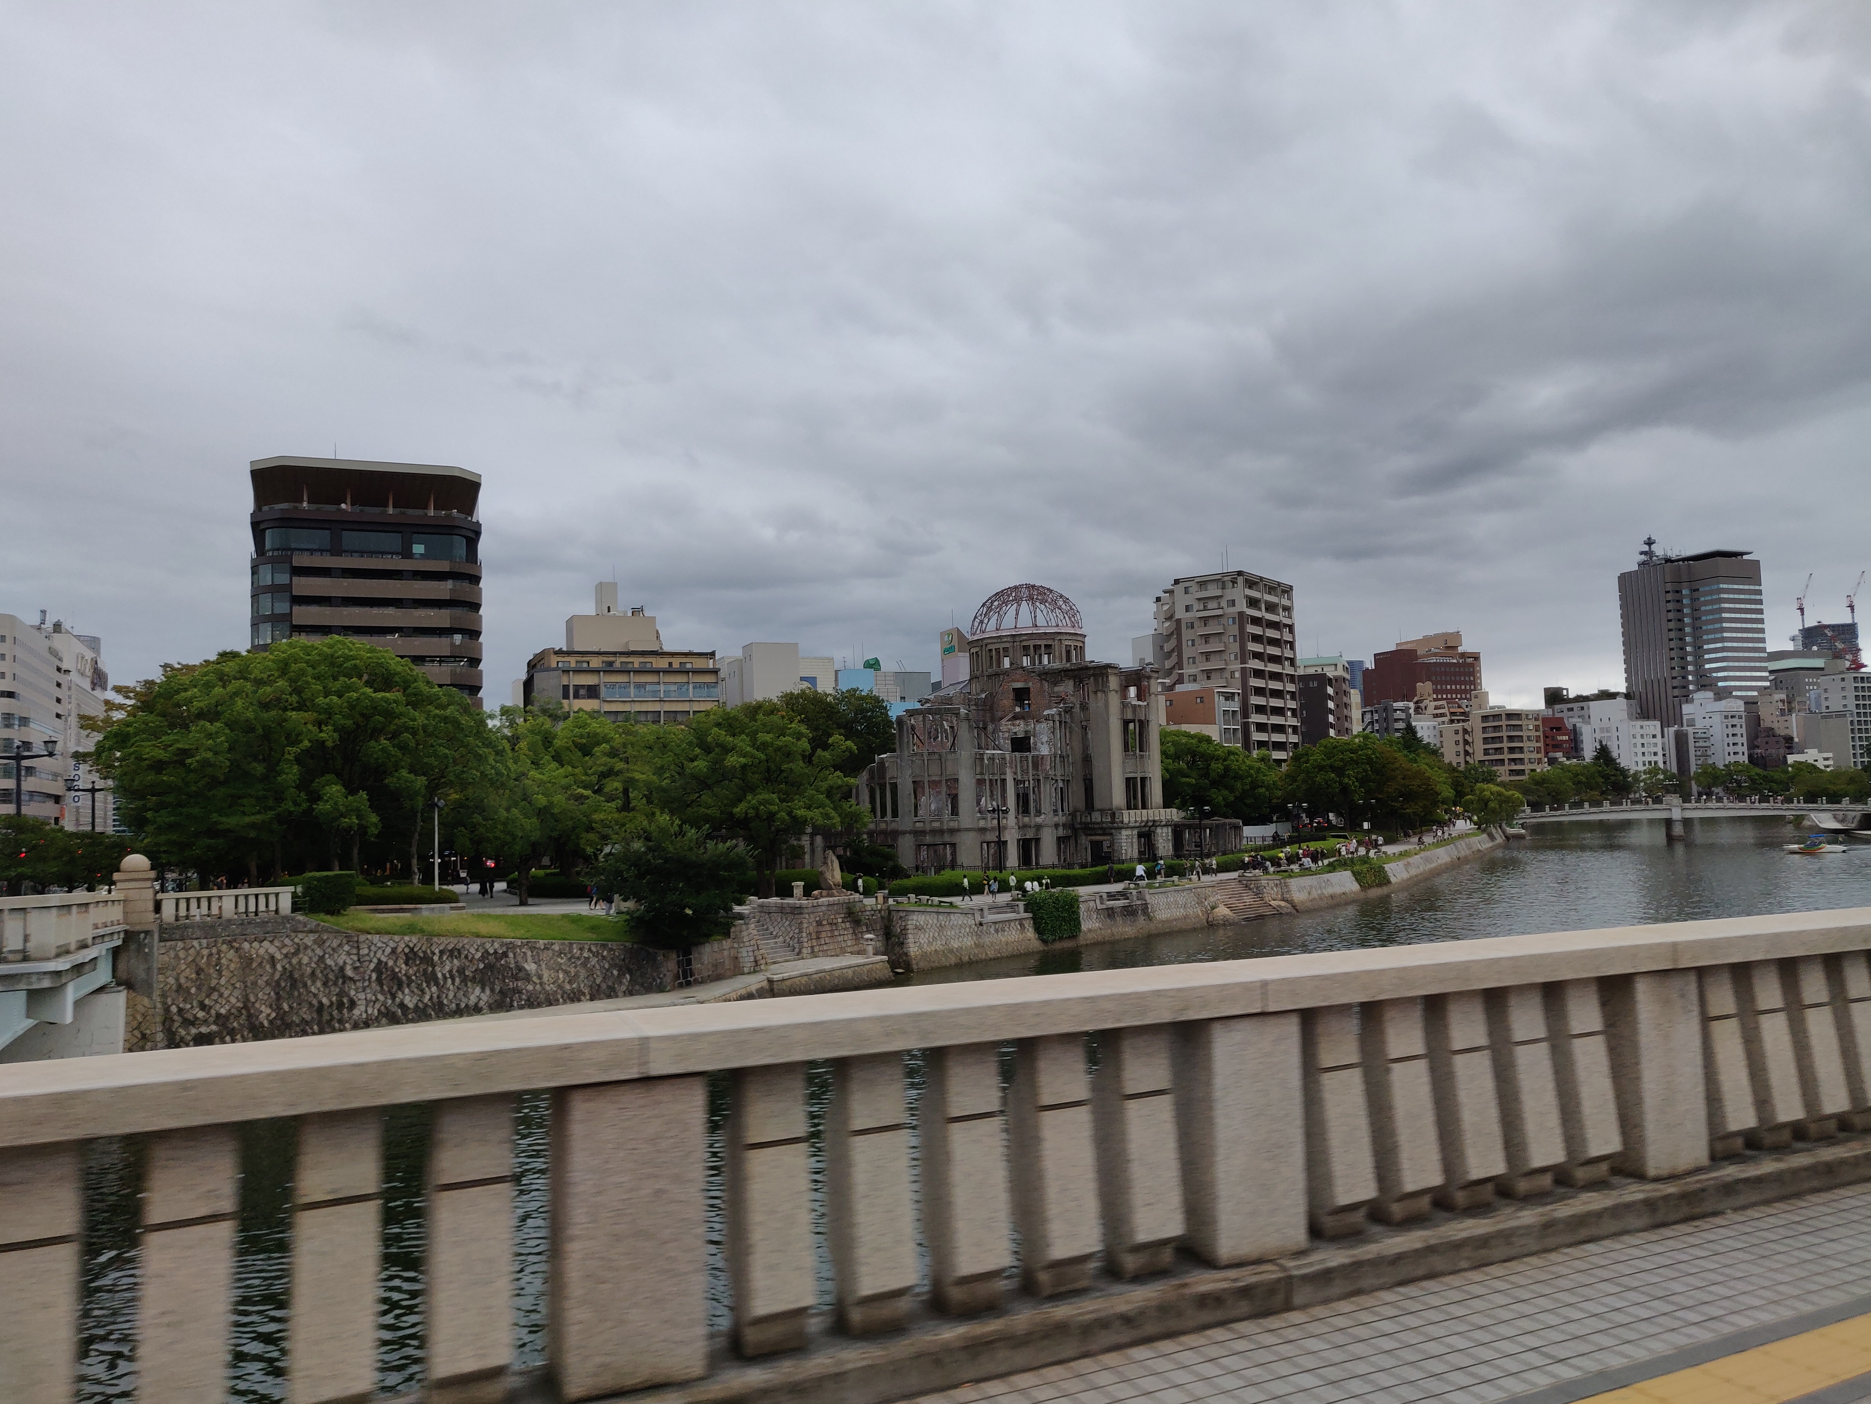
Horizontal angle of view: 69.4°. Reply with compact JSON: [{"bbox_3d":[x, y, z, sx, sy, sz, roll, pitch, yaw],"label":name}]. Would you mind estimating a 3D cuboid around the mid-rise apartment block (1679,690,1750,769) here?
[{"bbox_3d":[246.919,13.773,427.148,10.800,31.000,14.000,0,-4,-22],"label":"mid-rise apartment block"}]

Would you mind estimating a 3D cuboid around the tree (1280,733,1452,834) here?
[{"bbox_3d":[54.423,10.608,172.004,20.000,12.700,16.500,-3,-4,17],"label":"tree"}]

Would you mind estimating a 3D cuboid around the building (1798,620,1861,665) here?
[{"bbox_3d":[809.224,-2.672,1213.750,33.000,140.000,28.000,0,-4,-22],"label":"building"}]

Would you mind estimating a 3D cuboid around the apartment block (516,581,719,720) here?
[{"bbox_3d":[-43.831,2.938,185.204,24.000,38.200,20.000,0,-5,-21],"label":"apartment block"}]

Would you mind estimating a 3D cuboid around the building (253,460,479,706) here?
[{"bbox_3d":[-78.959,-3.182,186.562,27.000,51.500,33.000,0,-5,-24],"label":"building"}]

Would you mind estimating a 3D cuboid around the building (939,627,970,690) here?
[{"bbox_3d":[11.877,5.288,407.240,15.000,54.000,13.000,0,-4,-24],"label":"building"}]

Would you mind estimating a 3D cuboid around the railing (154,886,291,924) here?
[{"bbox_3d":[-25.227,7.213,47.933,4.500,1.000,0.400,0,-5,-25],"label":"railing"}]

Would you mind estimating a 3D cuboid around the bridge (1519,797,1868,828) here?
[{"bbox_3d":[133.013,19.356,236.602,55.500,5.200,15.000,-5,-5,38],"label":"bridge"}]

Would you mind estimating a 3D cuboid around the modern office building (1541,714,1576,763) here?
[{"bbox_3d":[193.000,17.617,419.336,11.000,26.500,12.000,-1,-5,-18],"label":"modern office building"}]

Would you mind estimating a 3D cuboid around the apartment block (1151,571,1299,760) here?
[{"bbox_3d":[50.623,0.950,239.001,15.000,43.400,23.500,-5,-5,33],"label":"apartment block"}]

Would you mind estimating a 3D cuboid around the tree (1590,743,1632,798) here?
[{"bbox_3d":[157.235,16.781,315.058,9.800,14.600,9.500,-4,-5,26],"label":"tree"}]

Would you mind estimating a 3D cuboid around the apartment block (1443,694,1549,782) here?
[{"bbox_3d":[153.658,13.531,371.549,14.800,29.500,22.000,0,-4,-22],"label":"apartment block"}]

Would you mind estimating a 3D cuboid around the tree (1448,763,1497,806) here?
[{"bbox_3d":[88.315,14.908,221.880,7.600,10.400,7.600,-2,-4,0],"label":"tree"}]

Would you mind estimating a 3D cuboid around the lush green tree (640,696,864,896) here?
[{"bbox_3d":[-13.564,7.396,103.053,15.800,15.000,14.500,-2,-4,0],"label":"lush green tree"}]

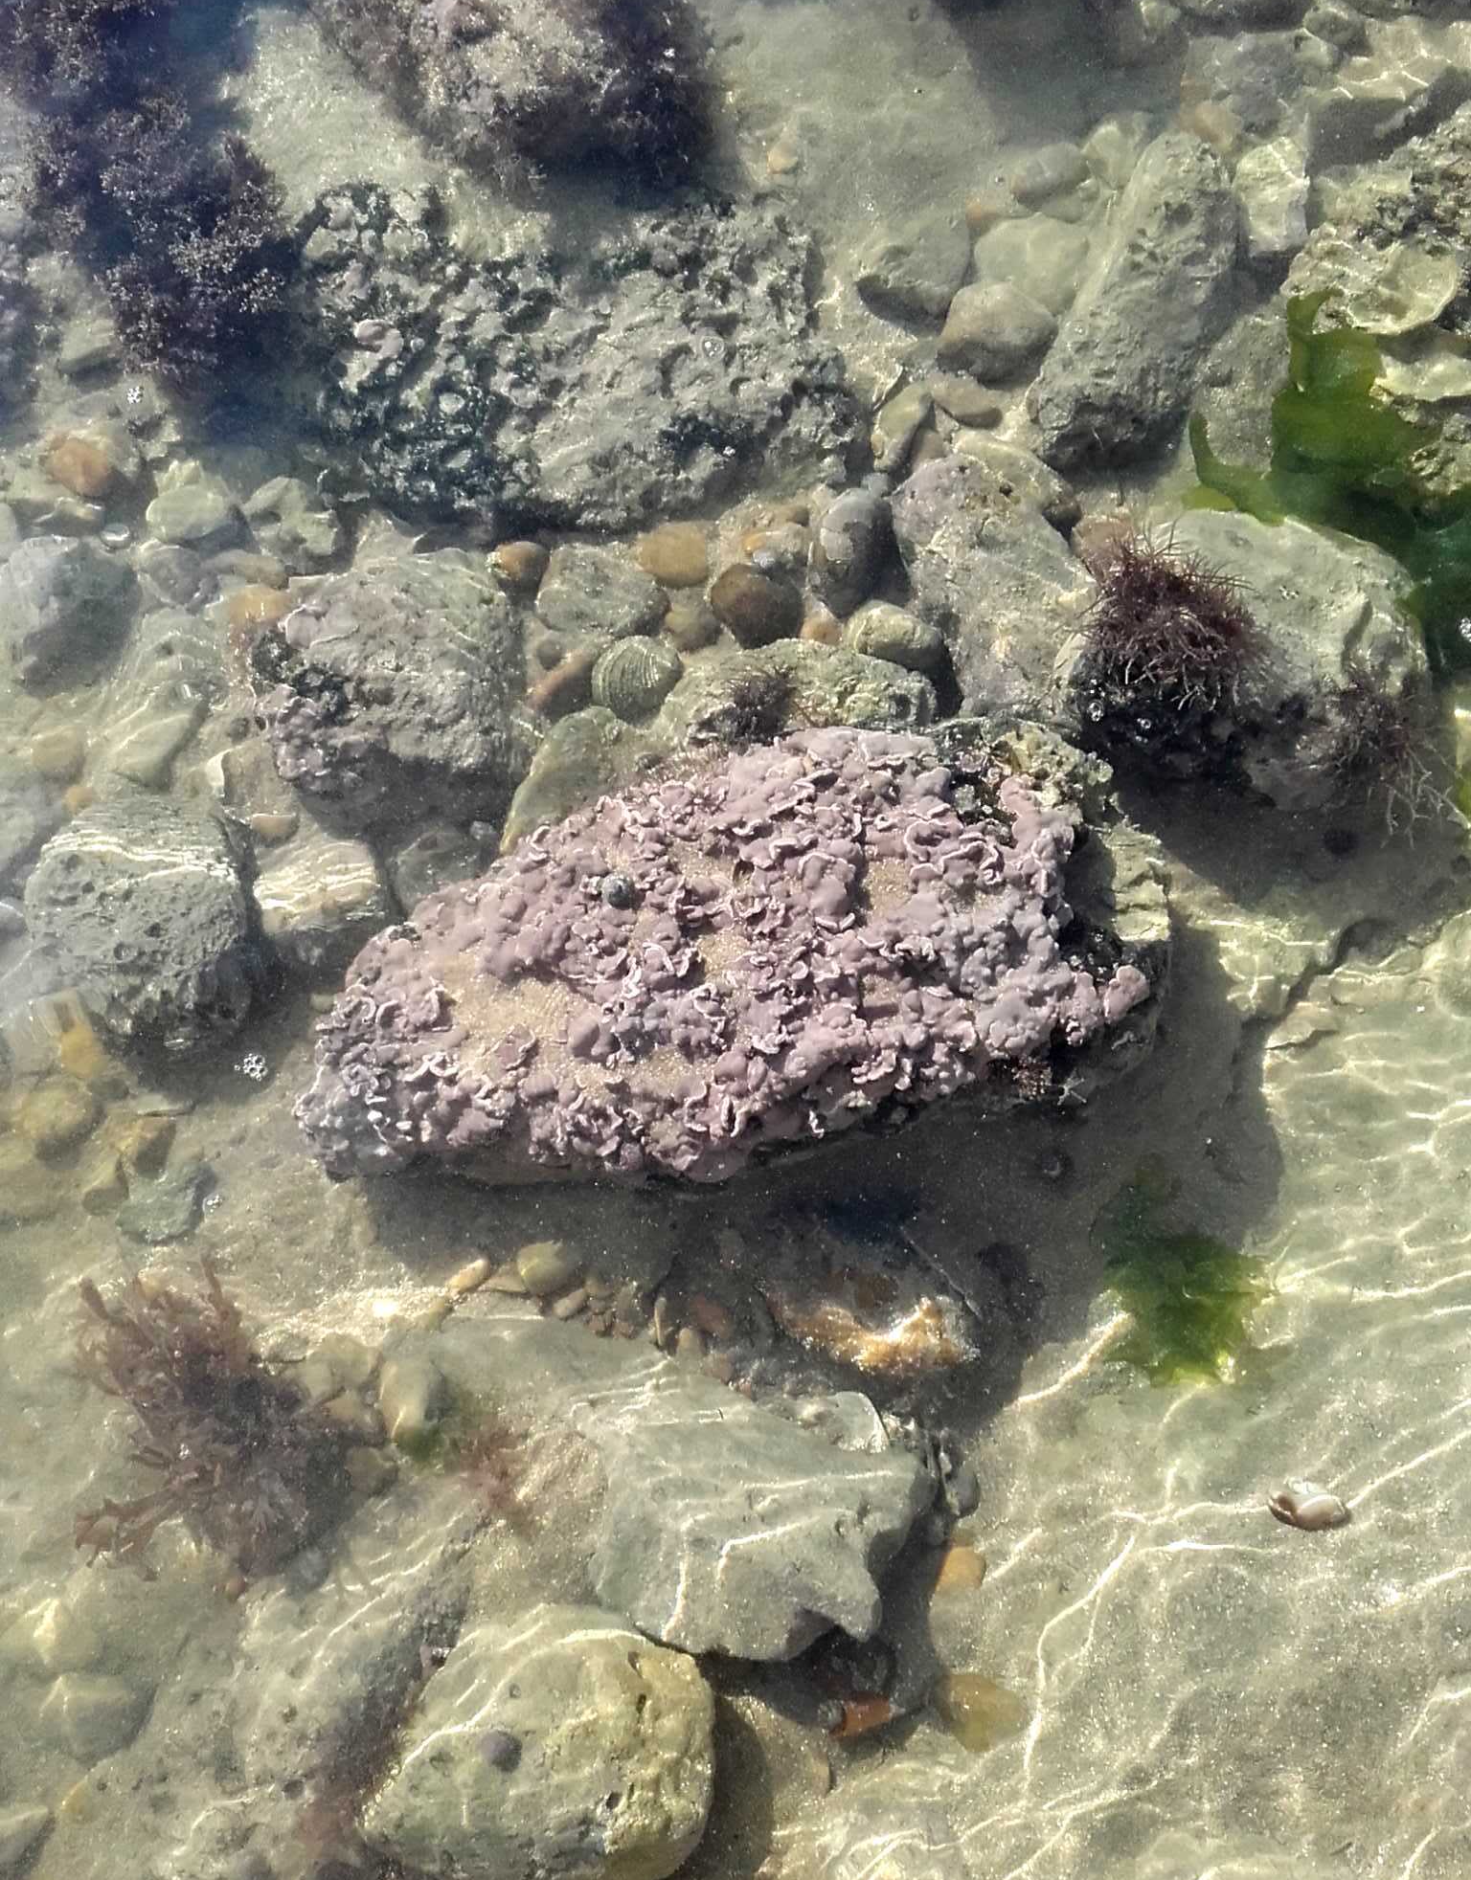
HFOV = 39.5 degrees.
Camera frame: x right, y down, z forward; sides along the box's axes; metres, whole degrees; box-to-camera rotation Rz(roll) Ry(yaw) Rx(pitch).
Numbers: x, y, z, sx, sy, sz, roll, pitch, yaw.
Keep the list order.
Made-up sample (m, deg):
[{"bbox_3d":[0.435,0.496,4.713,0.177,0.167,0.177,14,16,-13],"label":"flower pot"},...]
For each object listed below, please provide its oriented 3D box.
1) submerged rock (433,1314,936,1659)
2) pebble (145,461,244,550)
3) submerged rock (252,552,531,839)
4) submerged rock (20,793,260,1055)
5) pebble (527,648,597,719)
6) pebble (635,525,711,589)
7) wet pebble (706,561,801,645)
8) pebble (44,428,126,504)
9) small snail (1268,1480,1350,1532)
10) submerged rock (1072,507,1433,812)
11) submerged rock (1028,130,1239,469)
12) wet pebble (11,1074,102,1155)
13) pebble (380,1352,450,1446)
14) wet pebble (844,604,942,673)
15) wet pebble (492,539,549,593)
[{"bbox_3d":[-0.024,0.237,0.897,0.232,0.073,0.131,20,64,10],"label":"submerged rock"},{"bbox_3d":[-0.307,-0.246,1.163,0.056,0.038,0.055,0,62,0],"label":"pebble"},{"bbox_3d":[-0.185,-0.140,1.159,0.152,0.095,0.166,-2,66,-1],"label":"submerged rock"},{"bbox_3d":[-0.317,-0.011,1.115,0.114,0.072,0.126,-5,66,-2],"label":"submerged rock"},{"bbox_3d":[-0.095,-0.139,1.111,0.029,0.028,0.048,41,69,19],"label":"pebble"},{"bbox_3d":[-0.038,-0.233,1.240,0.043,0.023,0.035,9,66,4],"label":"pebble"},{"bbox_3d":[0.011,-0.186,1.131,0.052,0.037,0.050,13,63,7],"label":"wet pebble"},{"bbox_3d":[-0.375,-0.274,1.181,0.046,0.032,0.044,9,62,5],"label":"pebble"},{"bbox_3d":[0.284,0.281,1.014,0.037,0.018,0.018,13,67,6],"label":"small snail"},{"bbox_3d":[0.267,-0.146,1.063,0.185,0.120,0.169,13,63,7],"label":"submerged rock"},{"bbox_3d":[0.256,-0.401,1.290,0.092,0.069,0.261,19,67,8],"label":"submerged rock"},{"bbox_3d":[-0.329,0.085,0.992,0.042,0.028,0.041,0,62,0],"label":"wet pebble"},{"bbox_3d":[-0.163,0.231,1.034,0.030,0.022,0.043,6,66,3],"label":"pebble"},{"bbox_3d":[0.085,-0.163,1.107,0.056,0.033,0.038,18,63,9],"label":"wet pebble"},{"bbox_3d":[-0.121,-0.210,1.151,0.033,0.024,0.032,0,62,0],"label":"wet pebble"}]

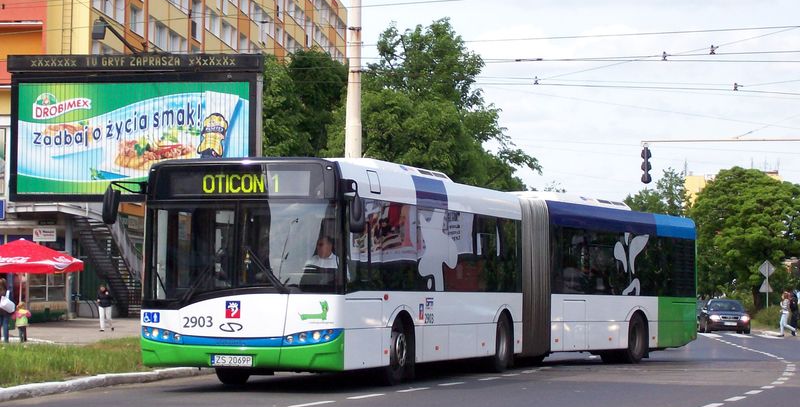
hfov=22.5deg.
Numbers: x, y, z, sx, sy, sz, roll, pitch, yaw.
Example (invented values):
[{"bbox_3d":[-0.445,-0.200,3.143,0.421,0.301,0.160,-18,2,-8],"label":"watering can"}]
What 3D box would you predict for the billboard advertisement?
[{"bbox_3d":[-5.631,-1.596,42.691,5.480,3.170,0.450,0,-3,9],"label":"billboard advertisement"}]

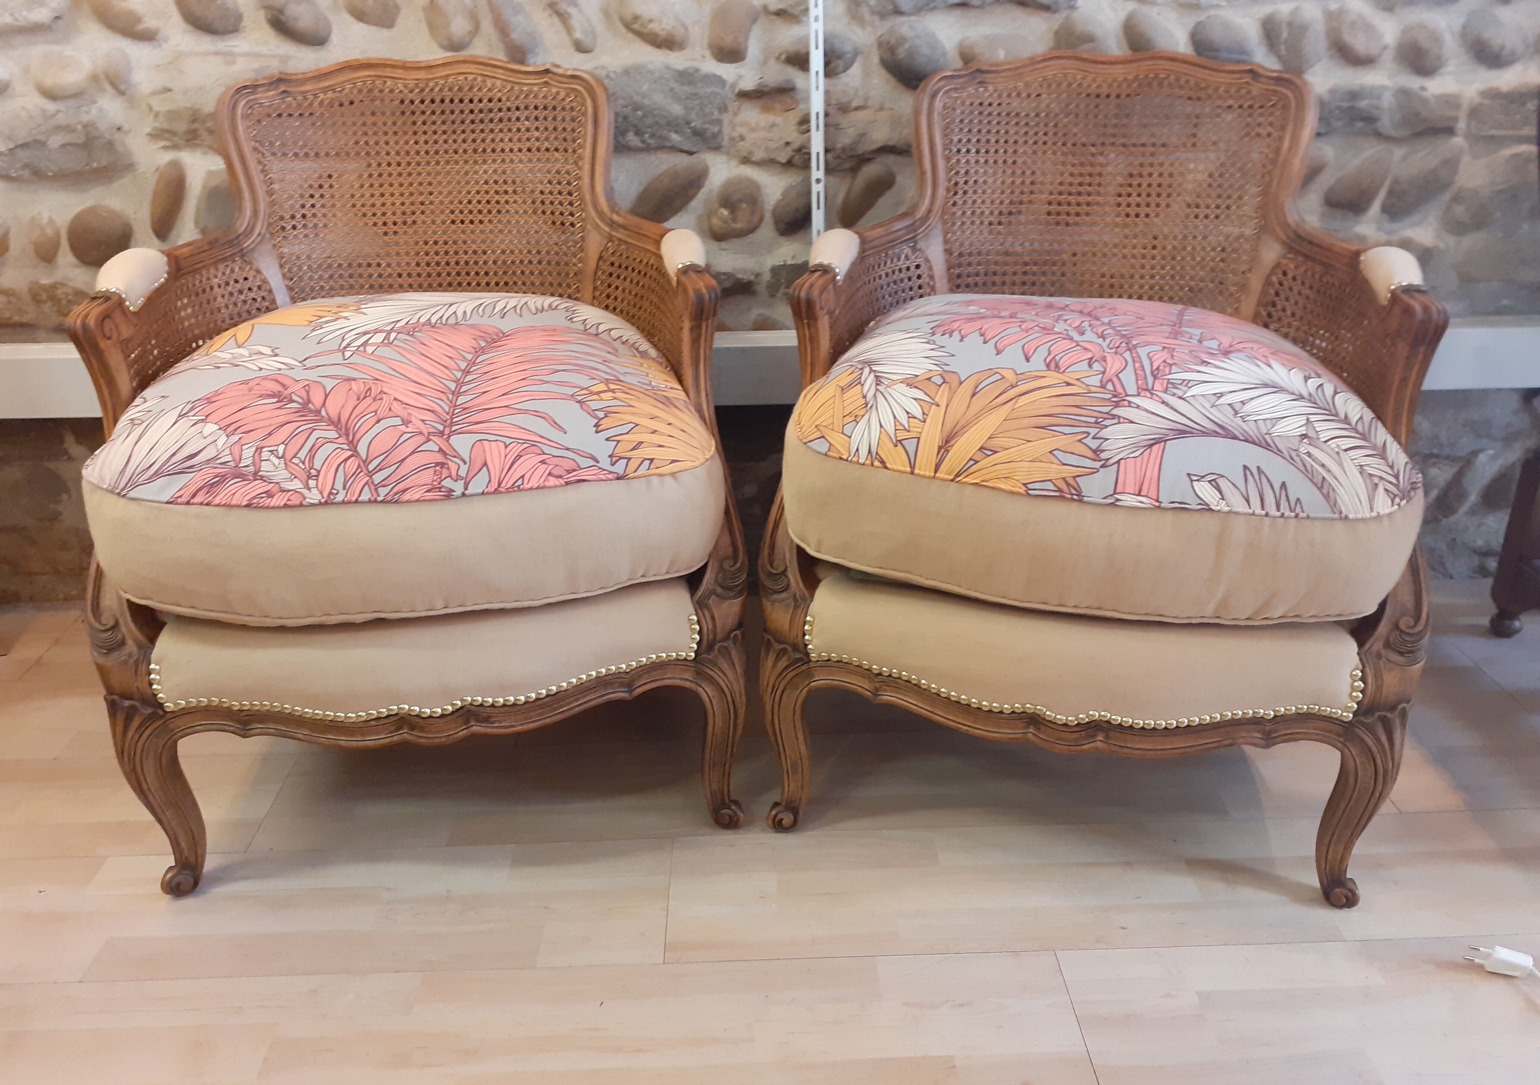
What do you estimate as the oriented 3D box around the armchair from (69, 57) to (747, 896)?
[{"bbox_3d":[-0.415,-0.141,1.498,0.692,0.832,0.714,-5,26,-9],"label":"armchair"}]

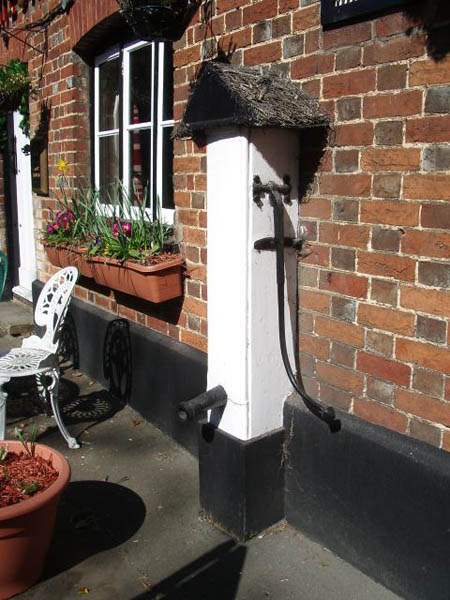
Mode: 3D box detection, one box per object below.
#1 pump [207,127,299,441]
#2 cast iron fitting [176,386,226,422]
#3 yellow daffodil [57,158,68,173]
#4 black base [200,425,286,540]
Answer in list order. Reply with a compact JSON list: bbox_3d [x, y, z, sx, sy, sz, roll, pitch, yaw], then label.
[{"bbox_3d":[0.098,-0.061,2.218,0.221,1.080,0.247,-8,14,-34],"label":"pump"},{"bbox_3d":[-0.084,0.381,2.233,0.165,0.085,0.078,-18,19,-32],"label":"cast iron fitting"},{"bbox_3d":[-0.947,-0.783,3.534,0.070,0.080,0.055,2,12,9],"label":"yellow daffodil"},{"bbox_3d":[0.074,0.651,2.349,0.222,0.369,0.286,-8,14,-34],"label":"black base"}]

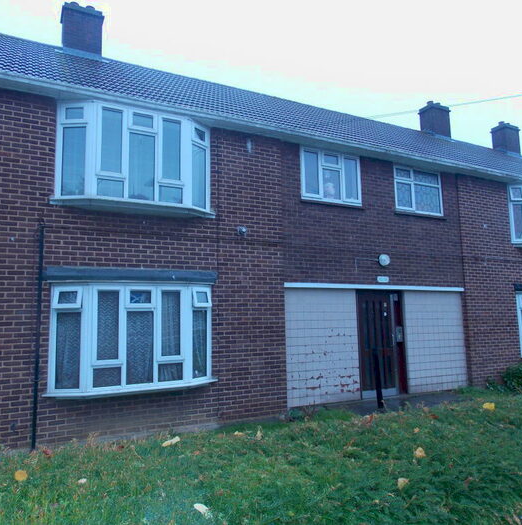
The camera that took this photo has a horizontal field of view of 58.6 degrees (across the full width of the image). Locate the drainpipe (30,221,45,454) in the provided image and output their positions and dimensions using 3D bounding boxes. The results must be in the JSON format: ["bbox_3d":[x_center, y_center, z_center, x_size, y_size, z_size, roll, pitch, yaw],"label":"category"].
[{"bbox_3d":[-3.100,0.989,6.480,0.065,3.142,0.075,3,-8,-27],"label":"drainpipe"}]

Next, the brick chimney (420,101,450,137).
[{"bbox_3d":[5.832,-4.780,15.530,0.866,1.176,0.584,3,-8,-27],"label":"brick chimney"}]

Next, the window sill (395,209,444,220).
[{"bbox_3d":[3.562,-1.070,10.370,1.530,0.060,0.131,3,-8,-27],"label":"window sill"}]

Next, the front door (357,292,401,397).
[{"bbox_3d":[2.411,1.646,9.528,1.037,2.125,0.081,3,-8,-27],"label":"front door"}]

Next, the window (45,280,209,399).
[{"bbox_3d":[-1.829,1.114,6.998,2.467,1.561,0.312,3,-8,-27],"label":"window"}]

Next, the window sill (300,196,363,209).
[{"bbox_3d":[1.443,-1.184,9.300,1.530,0.065,0.131,3,-8,-27],"label":"window sill"}]

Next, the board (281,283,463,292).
[{"bbox_3d":[2.509,0.520,9.546,4.712,0.091,0.101,3,-8,-27],"label":"board"}]

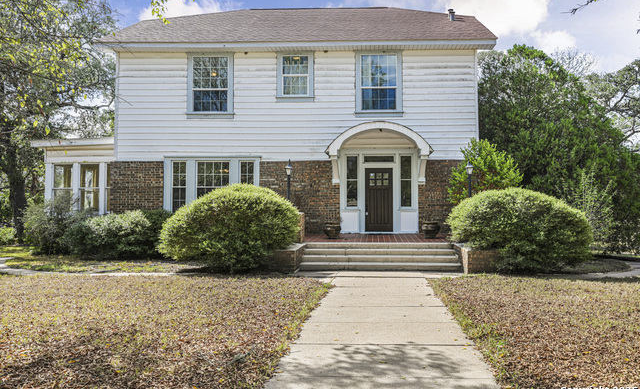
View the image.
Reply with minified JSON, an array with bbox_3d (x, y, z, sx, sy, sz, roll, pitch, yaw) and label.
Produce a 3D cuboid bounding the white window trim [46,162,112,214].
[{"bbox_3d":[-8.500,-0.220,15.100,2.500,1.880,0.200,0,0,3],"label":"white window trim"}]

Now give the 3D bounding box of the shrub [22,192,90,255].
[{"bbox_3d":[-8.150,0.900,13.200,2.100,1.900,1.800,0,0,3],"label":"shrub"}]

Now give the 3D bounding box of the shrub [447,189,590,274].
[{"bbox_3d":[4.700,0.790,10.200,3.150,1.940,2.600,0,0,2],"label":"shrub"}]

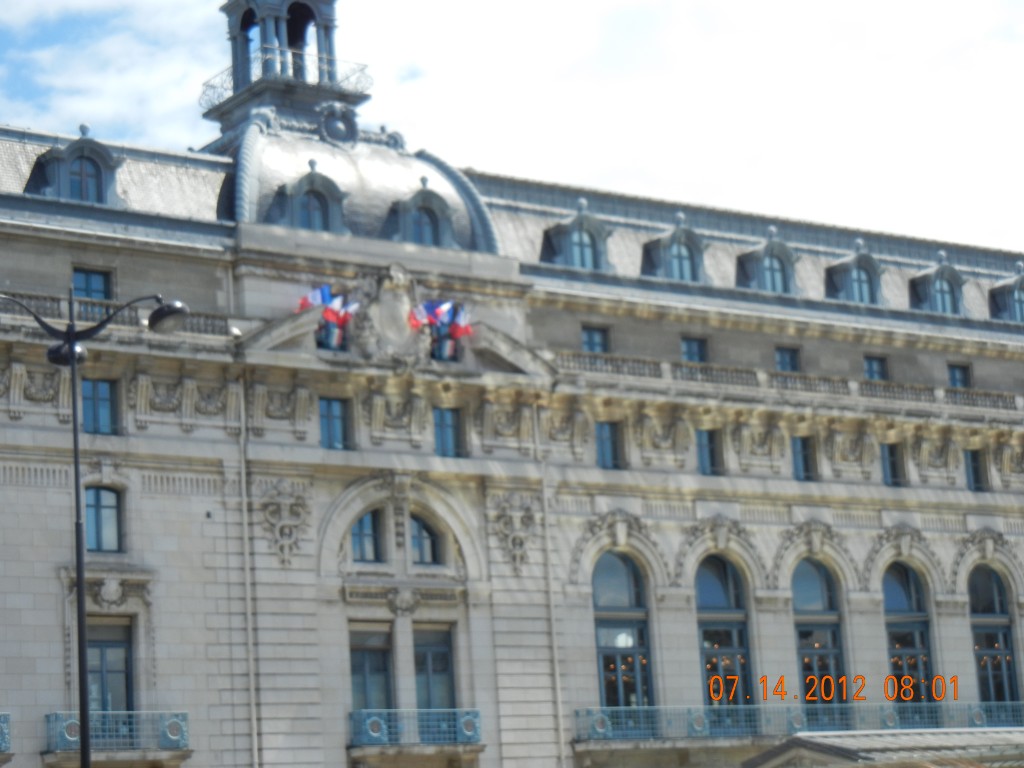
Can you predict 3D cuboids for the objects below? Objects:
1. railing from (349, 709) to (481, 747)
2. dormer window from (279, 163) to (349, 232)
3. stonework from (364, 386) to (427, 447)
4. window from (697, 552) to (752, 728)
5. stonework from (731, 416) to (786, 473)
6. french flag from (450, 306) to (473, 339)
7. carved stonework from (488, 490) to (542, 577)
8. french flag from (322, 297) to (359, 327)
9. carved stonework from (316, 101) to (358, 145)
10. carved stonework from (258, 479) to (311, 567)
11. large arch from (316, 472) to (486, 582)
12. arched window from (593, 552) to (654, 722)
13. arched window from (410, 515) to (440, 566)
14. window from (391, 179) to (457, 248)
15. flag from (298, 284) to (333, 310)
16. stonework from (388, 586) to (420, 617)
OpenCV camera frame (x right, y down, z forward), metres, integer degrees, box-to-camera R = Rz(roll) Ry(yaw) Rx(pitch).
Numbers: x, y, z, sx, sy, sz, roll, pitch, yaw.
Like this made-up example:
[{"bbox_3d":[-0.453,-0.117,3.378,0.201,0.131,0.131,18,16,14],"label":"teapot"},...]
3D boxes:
[{"bbox_3d":[-2.803,10.379,68.757,4.250,1.041,0.770,5,-14,-34],"label":"railing"},{"bbox_3d":[-6.457,-5.895,72.575,2.384,2.426,1.200,5,-14,-34],"label":"dormer window"},{"bbox_3d":[-3.766,1.056,71.819,2.109,1.747,0.500,5,-15,-35],"label":"stonework"},{"bbox_3d":[7.844,9.551,84.522,2.750,6.700,0.450,5,-16,-34],"label":"window"},{"bbox_3d":[8.668,2.125,79.150,1.900,2.108,0.550,5,-14,-34],"label":"stonework"},{"bbox_3d":[-1.549,-1.889,69.915,0.806,1.013,0.400,5,-15,-34],"label":"french flag"},{"bbox_3d":[0.140,4.763,72.681,1.800,2.709,0.260,5,-14,-34],"label":"carved stonework"},{"bbox_3d":[-5.078,-2.148,67.479,1.233,0.913,0.400,5,-15,-34],"label":"french flag"},{"bbox_3d":[-6.344,-9.524,82.805,1.700,1.650,0.600,5,-16,-34],"label":"carved stonework"},{"bbox_3d":[-6.892,4.240,68.962,1.657,2.549,0.300,5,-15,-35],"label":"carved stonework"},{"bbox_3d":[-3.391,4.452,70.496,6.100,3.288,0.520,5,-14,-34],"label":"large arch"},{"bbox_3d":[3.505,8.481,74.616,2.200,5.956,0.350,5,-14,-34],"label":"arched window"},{"bbox_3d":[-2.669,4.874,71.234,1.150,1.651,0.250,5,-14,-34],"label":"arched window"},{"bbox_3d":[-3.399,-6.014,82.271,2.350,2.680,1.400,5,-16,-34],"label":"window"},{"bbox_3d":[-6.067,-2.583,69.249,1.138,0.703,0.400,5,-15,-35],"label":"flag"},{"bbox_3d":[-3.274,6.658,69.734,0.950,0.922,0.360,5,-14,-34],"label":"stonework"}]

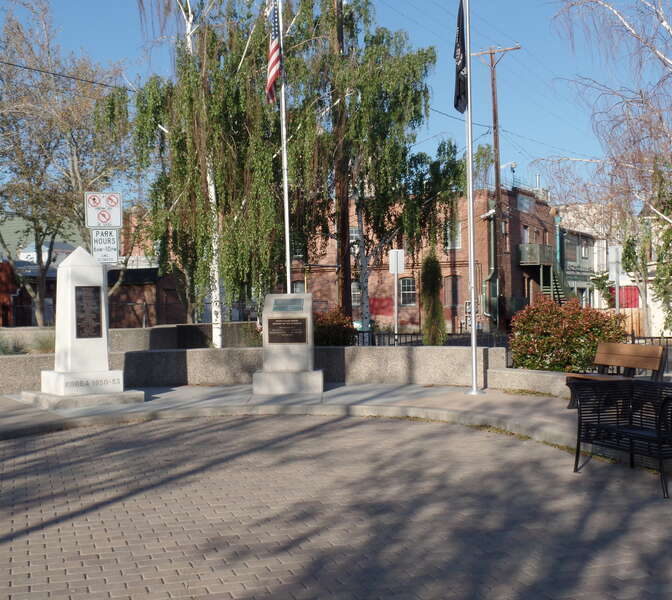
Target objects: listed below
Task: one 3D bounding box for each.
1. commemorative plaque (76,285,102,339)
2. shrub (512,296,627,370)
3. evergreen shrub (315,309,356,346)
[{"bbox_3d":[-3.650,0.185,14.350,0.395,0.760,0.040,-1,-2,-33],"label":"commemorative plaque"},{"bbox_3d":[3.620,0.580,15.100,1.720,1.250,1.450,-1,0,14],"label":"shrub"},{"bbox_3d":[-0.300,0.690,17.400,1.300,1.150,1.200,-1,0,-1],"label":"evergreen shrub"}]

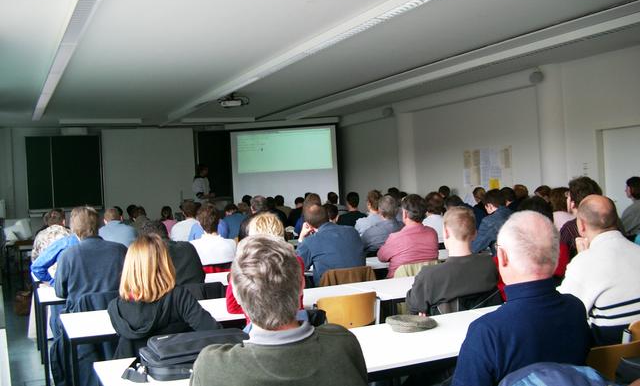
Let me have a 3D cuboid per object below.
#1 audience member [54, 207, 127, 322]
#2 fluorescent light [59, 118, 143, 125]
[{"bbox_3d":[-1.566,0.784,4.704,0.480,1.375,0.800,-3,1,-21],"label":"audience member"},{"bbox_3d":[-4.264,-1.399,13.422,1.550,0.110,0.180,-3,1,-25],"label":"fluorescent light"}]

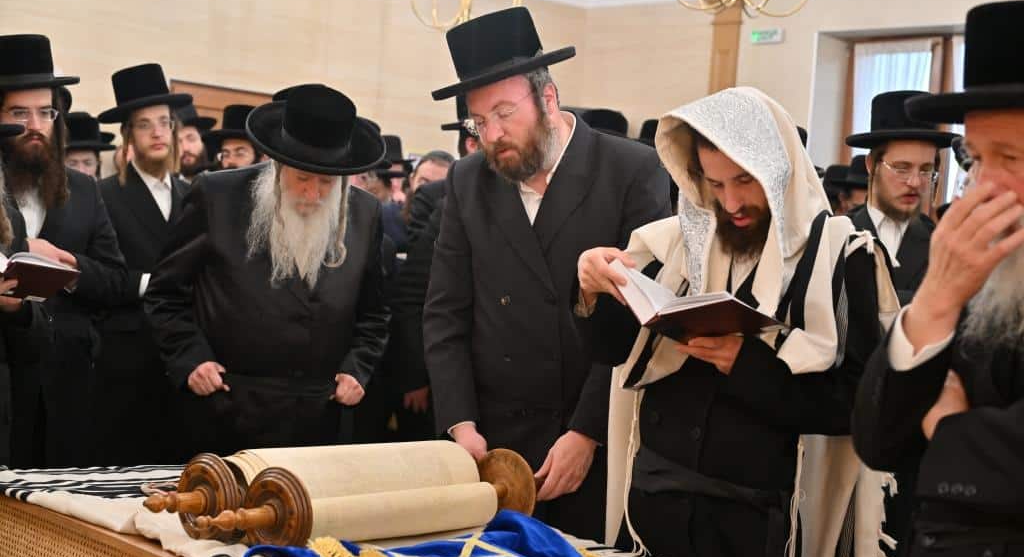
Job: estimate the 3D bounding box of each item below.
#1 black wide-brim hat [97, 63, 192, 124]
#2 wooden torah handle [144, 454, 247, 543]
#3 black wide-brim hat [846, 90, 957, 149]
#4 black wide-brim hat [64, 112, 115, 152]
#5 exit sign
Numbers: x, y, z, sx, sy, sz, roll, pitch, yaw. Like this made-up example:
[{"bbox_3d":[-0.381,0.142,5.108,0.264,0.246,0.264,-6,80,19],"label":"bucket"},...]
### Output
[{"bbox_3d":[-1.206,-0.614,5.200,0.315,0.135,0.340,-13,1,-25],"label":"black wide-brim hat"},{"bbox_3d":[-0.577,0.391,2.797,0.160,0.160,0.165,5,2,40],"label":"wooden torah handle"},{"bbox_3d":[1.062,-0.435,4.300,0.315,0.135,0.340,2,0,-13],"label":"black wide-brim hat"},{"bbox_3d":[-1.863,-0.637,6.900,0.310,0.145,0.330,0,1,-15],"label":"black wide-brim hat"},{"bbox_3d":[1.655,-1.563,10.300,0.035,0.093,0.250,3,2,-43],"label":"exit sign"}]

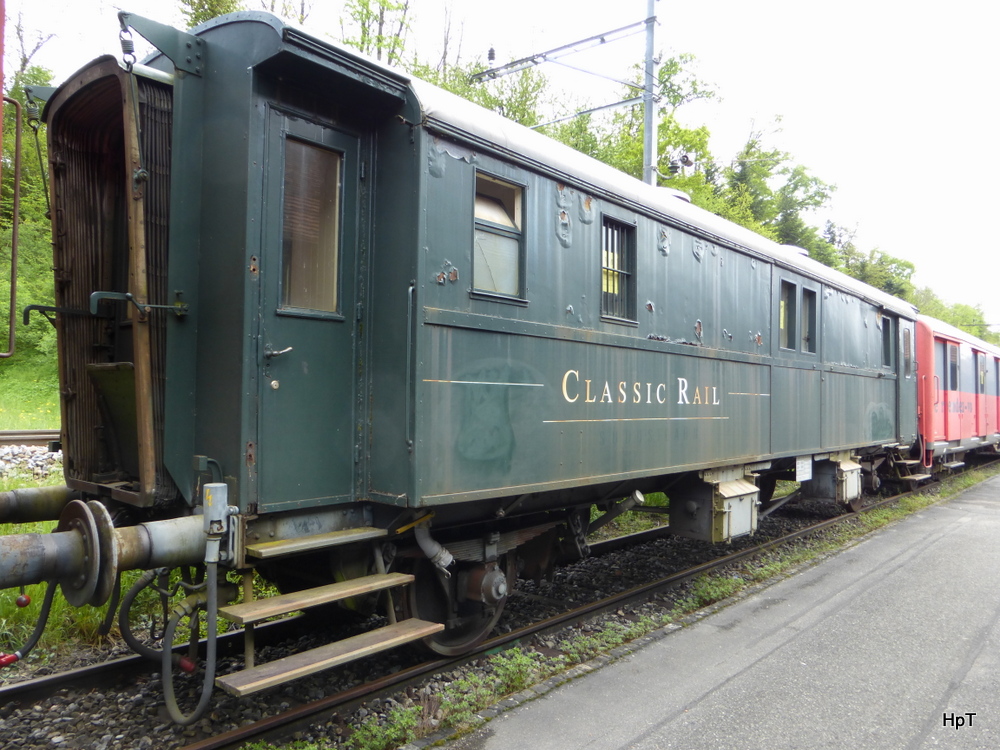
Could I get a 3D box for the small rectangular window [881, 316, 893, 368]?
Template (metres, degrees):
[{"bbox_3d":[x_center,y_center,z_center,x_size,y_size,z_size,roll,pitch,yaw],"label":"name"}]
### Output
[{"bbox_3d":[5.821,-0.489,10.881,0.050,0.745,0.500,-1,-3,42],"label":"small rectangular window"}]

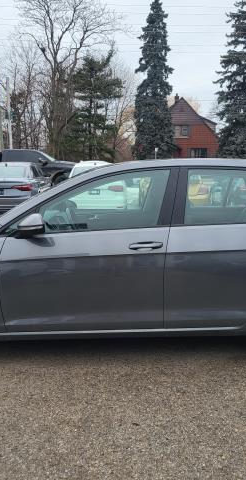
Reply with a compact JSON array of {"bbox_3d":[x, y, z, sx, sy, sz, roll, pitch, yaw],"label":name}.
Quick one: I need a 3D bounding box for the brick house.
[{"bbox_3d":[7.087,-11.119,52.931,8.300,7.910,9.000,0,9,0],"label":"brick house"}]

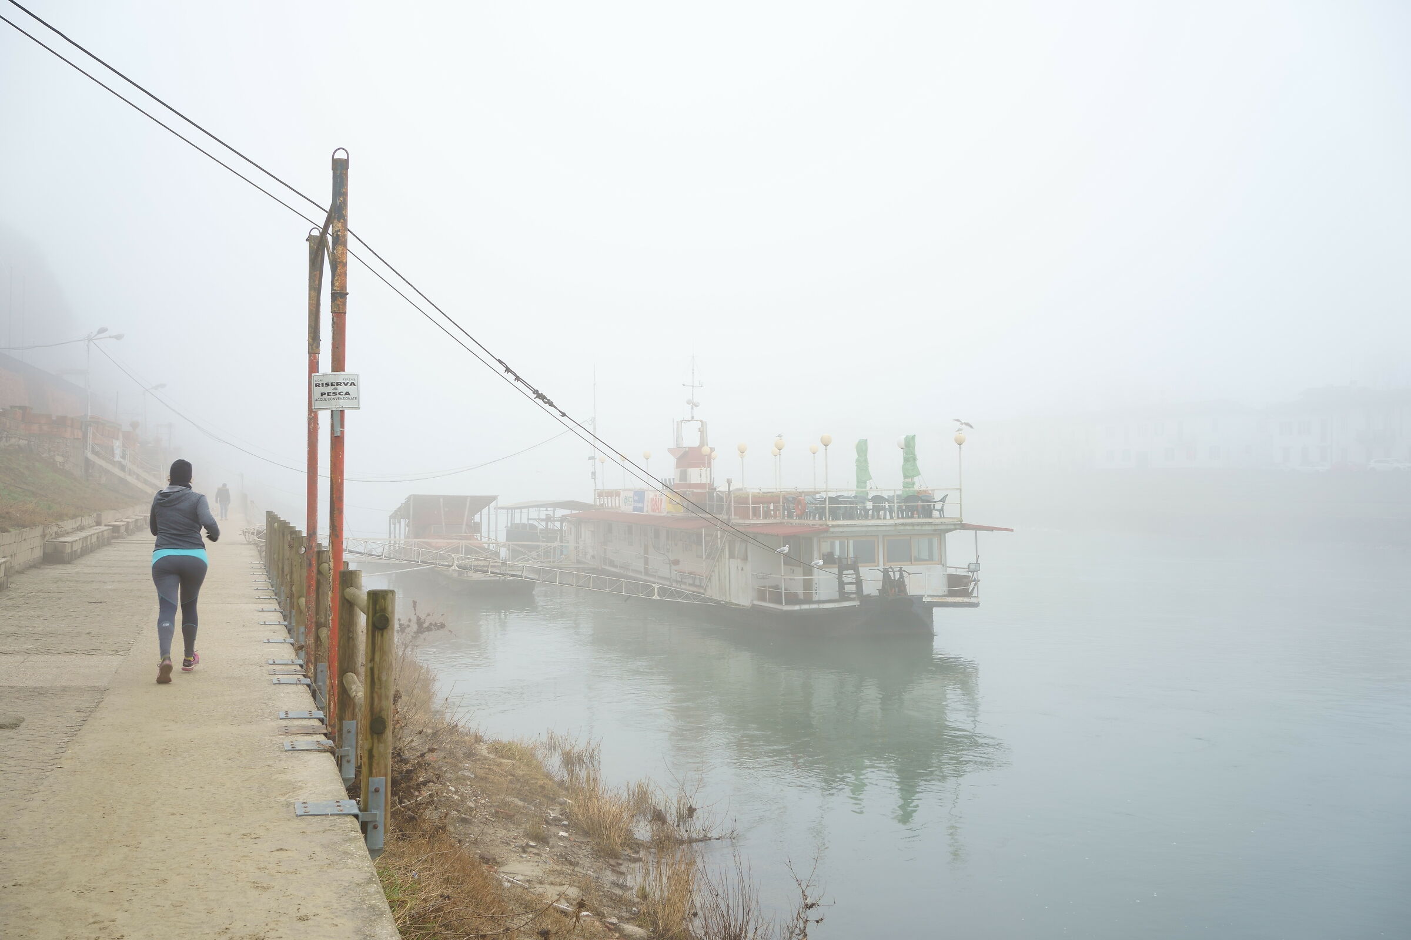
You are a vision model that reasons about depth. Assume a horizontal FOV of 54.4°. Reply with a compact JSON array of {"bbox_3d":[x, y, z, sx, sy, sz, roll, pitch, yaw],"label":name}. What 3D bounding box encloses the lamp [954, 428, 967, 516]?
[{"bbox_3d":[8.543,0.203,46.000,0.410,2.870,0.410,1,-1,0],"label":"lamp"}]

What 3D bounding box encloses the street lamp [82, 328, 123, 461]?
[{"bbox_3d":[-21.120,-2.585,48.000,1.250,4.750,0.800,1,-1,-12],"label":"street lamp"}]

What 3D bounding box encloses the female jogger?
[{"bbox_3d":[-3.911,0.745,10.300,0.500,1.660,0.620,1,-1,-19],"label":"female jogger"}]

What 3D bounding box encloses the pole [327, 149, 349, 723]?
[{"bbox_3d":[-2.199,-0.171,8.200,0.100,3.500,0.100,1,-1,-19],"label":"pole"}]

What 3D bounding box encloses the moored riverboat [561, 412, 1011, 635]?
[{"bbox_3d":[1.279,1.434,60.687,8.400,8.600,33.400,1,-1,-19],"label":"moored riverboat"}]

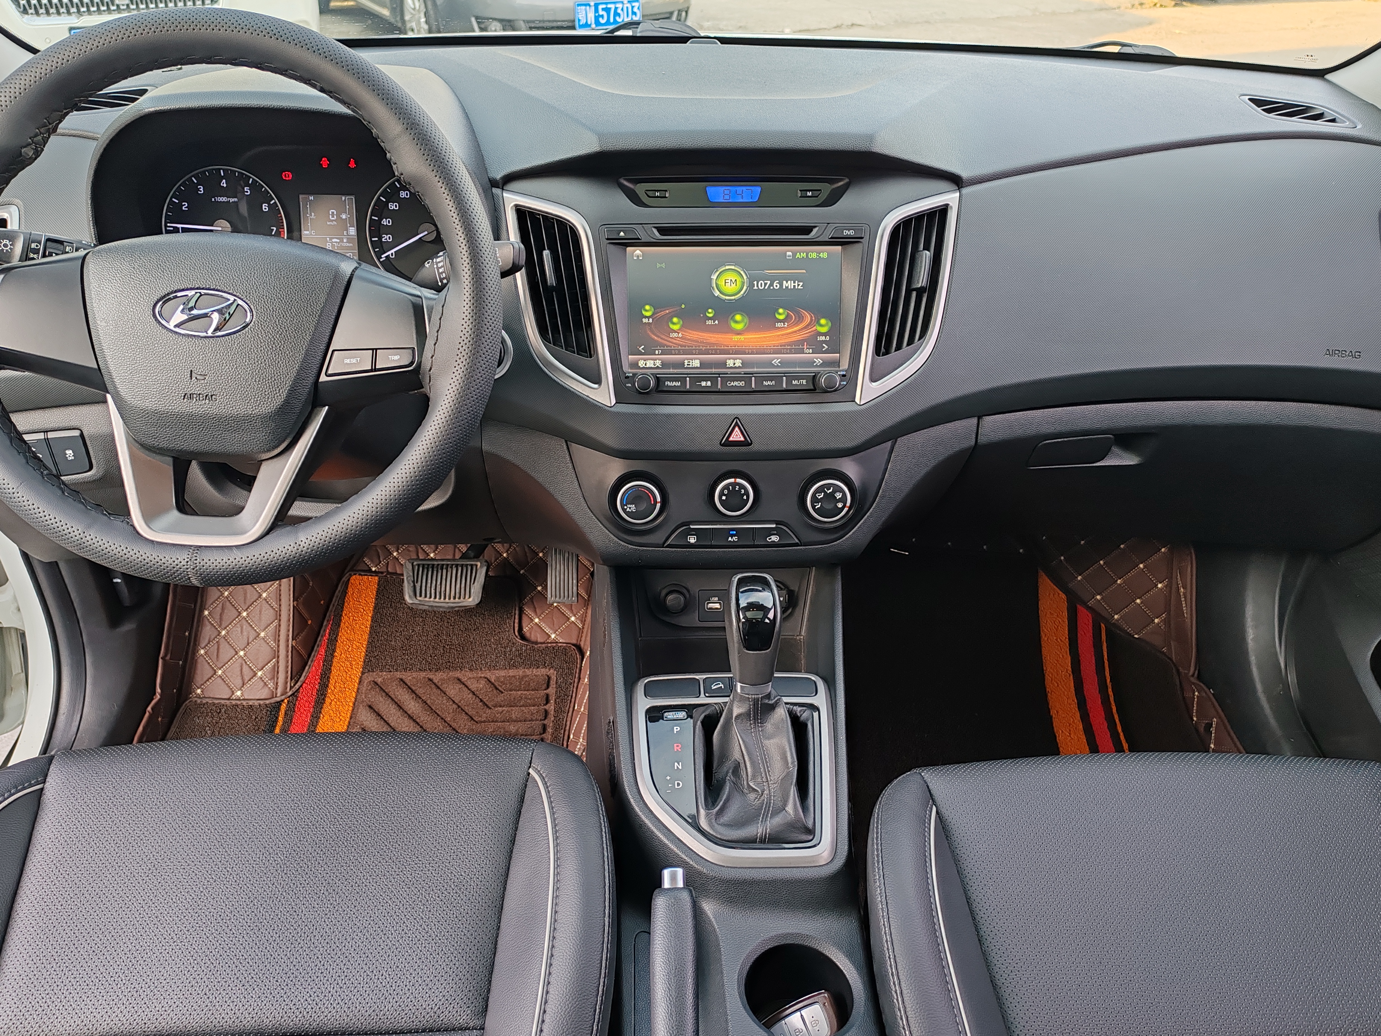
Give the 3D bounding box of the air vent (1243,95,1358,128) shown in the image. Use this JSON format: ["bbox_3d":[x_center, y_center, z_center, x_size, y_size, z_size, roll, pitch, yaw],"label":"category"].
[{"bbox_3d":[0.598,-0.399,1.060,0.108,0.022,0.042,19,53,17],"label":"air vent"}]

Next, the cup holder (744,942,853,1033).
[{"bbox_3d":[0.079,0.370,0.793,0.080,0.075,0.080,0,30,2],"label":"cup holder"}]

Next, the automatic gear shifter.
[{"bbox_3d":[0.050,0.140,0.840,0.098,0.175,0.140,0,30,2],"label":"automatic gear shifter"}]

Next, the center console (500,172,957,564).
[{"bbox_3d":[0.033,-0.132,0.933,0.368,0.318,0.140,0,10,2],"label":"center console"}]

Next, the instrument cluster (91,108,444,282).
[{"bbox_3d":[-0.324,-0.261,0.900,0.300,0.150,0.100,0,15,2],"label":"instrument cluster"}]

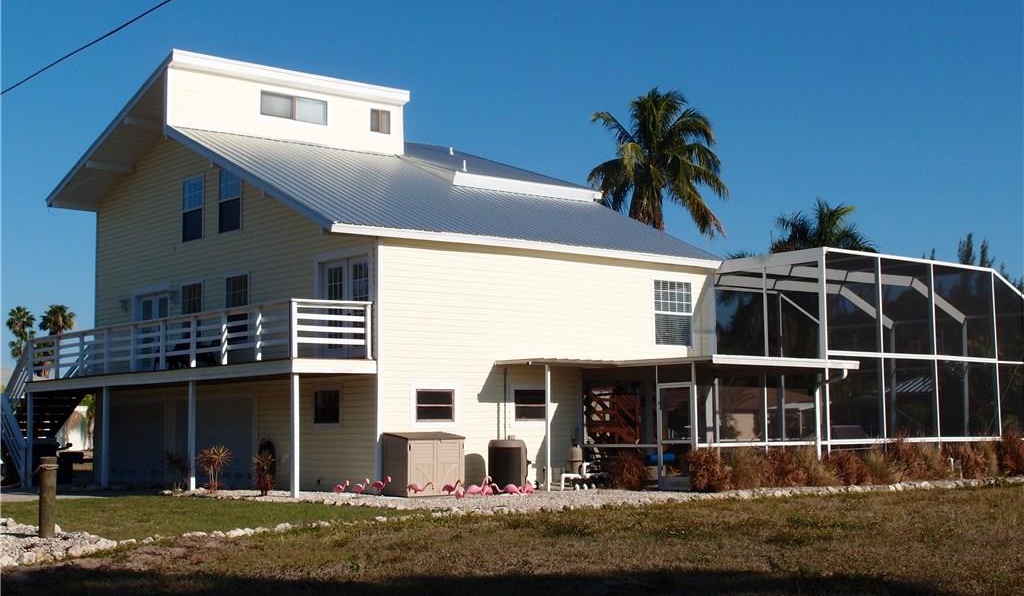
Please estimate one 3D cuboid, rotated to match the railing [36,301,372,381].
[{"bbox_3d":[-7.524,1.133,30.366,1.786,1.105,13.300,4,-7,-39],"label":"railing"}]

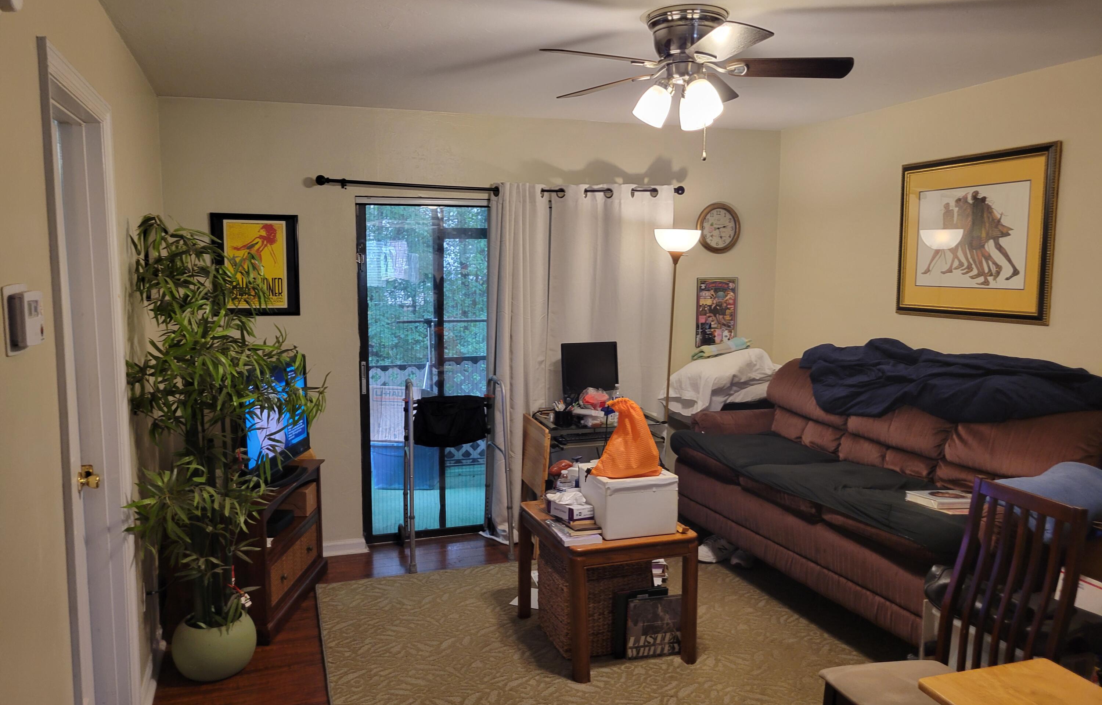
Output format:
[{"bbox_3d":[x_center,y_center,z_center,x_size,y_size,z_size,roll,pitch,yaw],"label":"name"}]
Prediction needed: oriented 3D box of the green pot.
[{"bbox_3d":[-1.324,1.155,3.261,0.310,0.210,0.310,-2,7,-19],"label":"green pot"}]

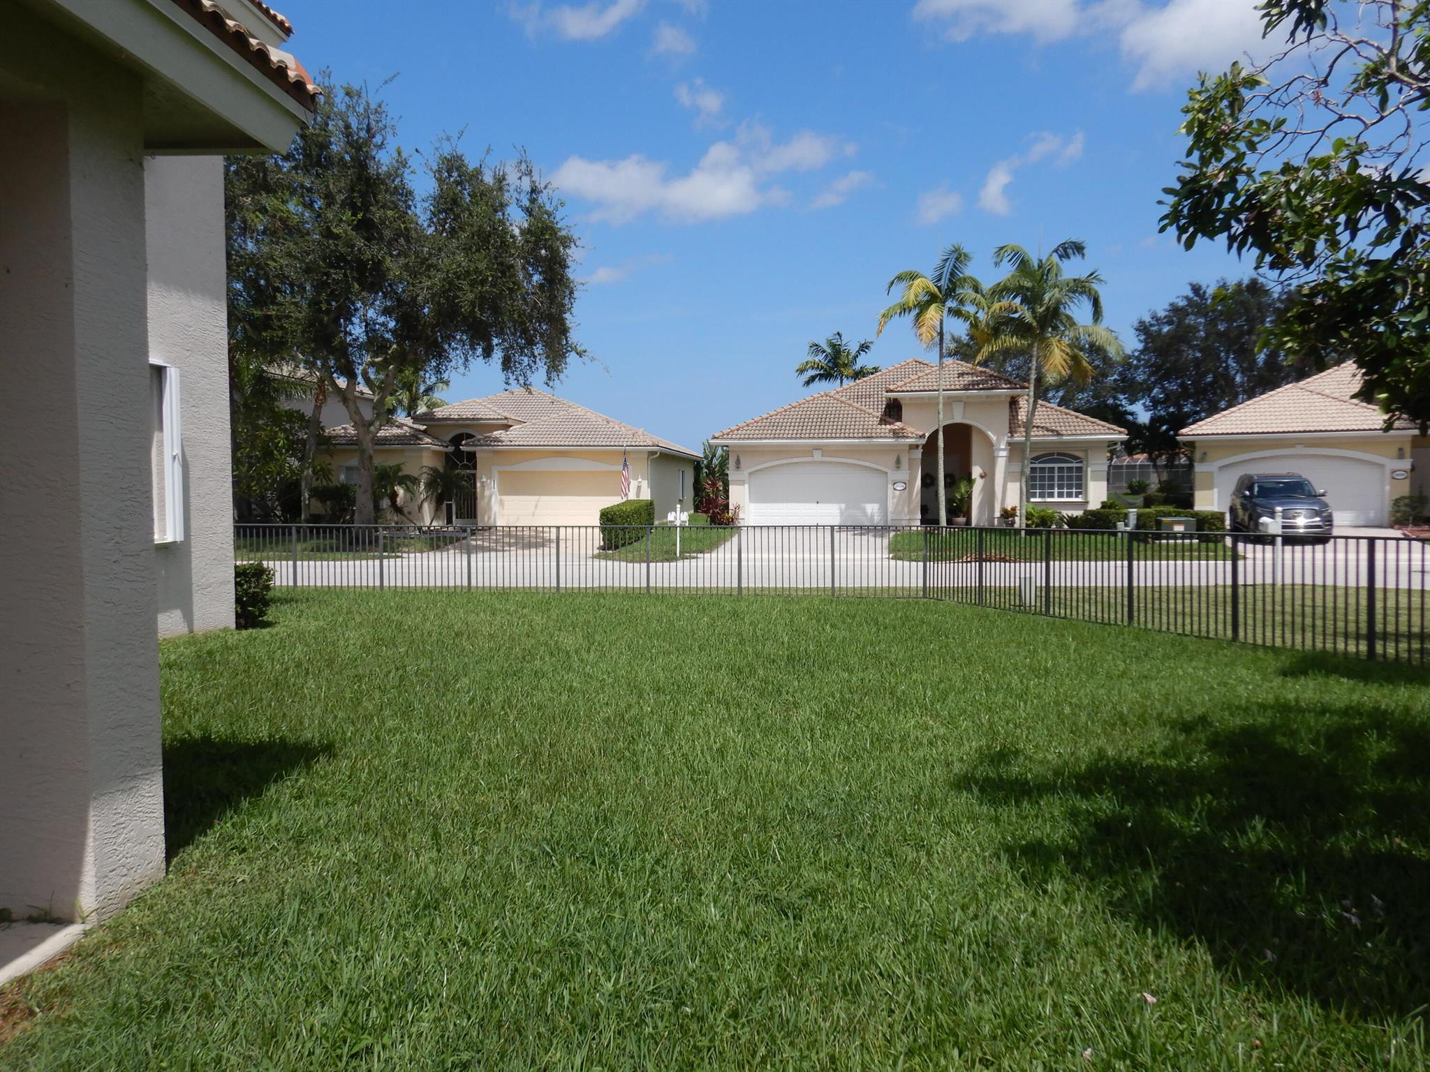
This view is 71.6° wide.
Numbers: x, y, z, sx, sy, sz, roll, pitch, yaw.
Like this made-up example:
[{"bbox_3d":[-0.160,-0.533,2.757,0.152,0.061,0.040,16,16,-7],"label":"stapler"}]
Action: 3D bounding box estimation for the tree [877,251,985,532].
[{"bbox_3d":[6.800,-4.600,31.300,3.500,9.200,3.500,0,1,12],"label":"tree"}]

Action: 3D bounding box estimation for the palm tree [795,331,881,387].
[{"bbox_3d":[6.854,-6.461,55.737,4.700,10.100,4.700,0,3,5],"label":"palm tree"}]

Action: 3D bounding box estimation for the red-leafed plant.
[{"bbox_3d":[0.093,-1.264,34.982,1.500,1.850,1.400,0,3,5],"label":"red-leafed plant"}]

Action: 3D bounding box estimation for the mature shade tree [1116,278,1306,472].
[{"bbox_3d":[28.572,-8.175,56.653,11.500,13.200,11.000,1,3,24],"label":"mature shade tree"}]

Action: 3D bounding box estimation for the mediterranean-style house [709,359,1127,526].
[{"bbox_3d":[8.100,-3.800,40.600,13.700,6.700,15.000,0,1,12],"label":"mediterranean-style house"}]

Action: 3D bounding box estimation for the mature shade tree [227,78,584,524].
[{"bbox_3d":[-10.635,-6.750,31.883,12.200,14.000,11.500,0,3,4],"label":"mature shade tree"}]

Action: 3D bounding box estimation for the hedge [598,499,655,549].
[{"bbox_3d":[-2.852,-0.443,33.022,0.950,1.250,6.100,0,3,6],"label":"hedge"}]

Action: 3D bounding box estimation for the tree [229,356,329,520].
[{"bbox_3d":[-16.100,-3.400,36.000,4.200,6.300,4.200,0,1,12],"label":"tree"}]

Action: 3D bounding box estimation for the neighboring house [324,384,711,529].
[{"bbox_3d":[-8.542,-3.849,46.755,14.200,6.000,17.800,0,3,4],"label":"neighboring house"}]

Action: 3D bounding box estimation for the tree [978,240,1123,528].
[{"bbox_3d":[10.350,-4.580,30.800,4.500,9.200,4.400,0,1,12],"label":"tree"}]

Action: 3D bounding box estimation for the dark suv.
[{"bbox_3d":[16.100,-0.800,28.300,2.030,1.920,5.200,0,2,22],"label":"dark suv"}]

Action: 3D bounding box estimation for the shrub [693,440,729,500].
[{"bbox_3d":[0.000,-2.200,36.400,1.500,2.800,1.500,0,1,12],"label":"shrub"}]

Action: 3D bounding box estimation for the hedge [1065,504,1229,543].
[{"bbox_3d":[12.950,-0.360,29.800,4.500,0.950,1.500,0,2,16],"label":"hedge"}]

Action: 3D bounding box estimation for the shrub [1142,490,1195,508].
[{"bbox_3d":[19.687,-1.323,42.996,2.300,1.050,1.300,1,3,24],"label":"shrub"}]

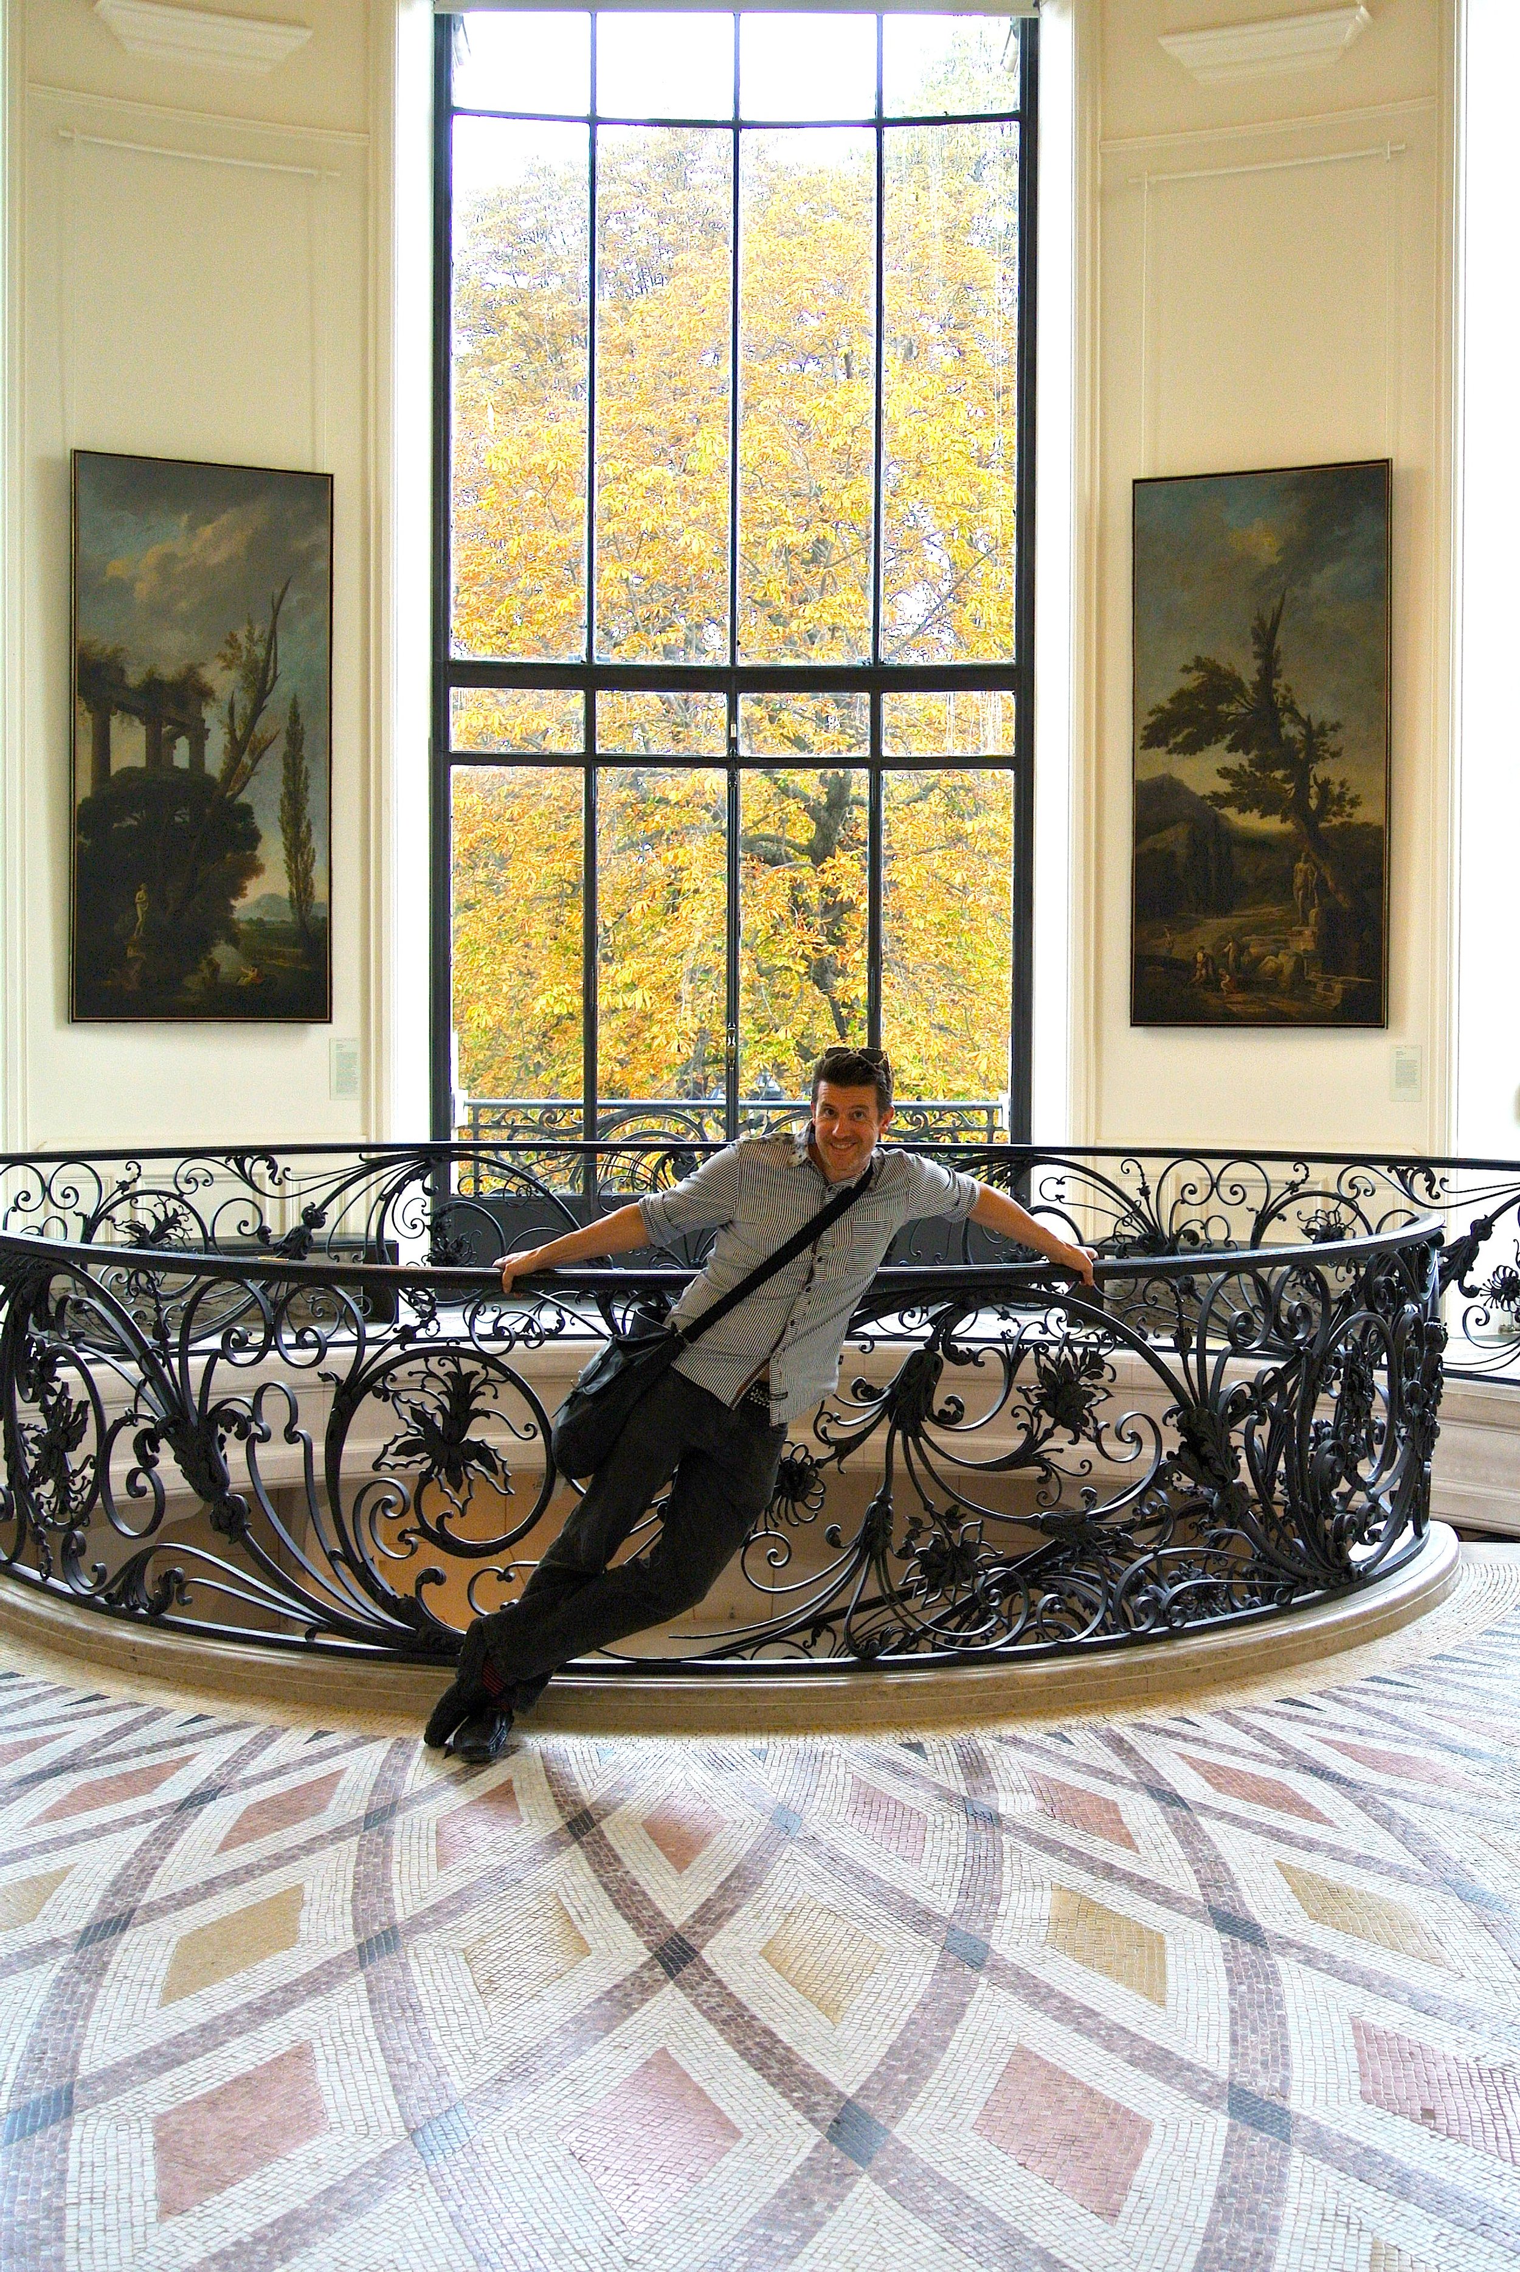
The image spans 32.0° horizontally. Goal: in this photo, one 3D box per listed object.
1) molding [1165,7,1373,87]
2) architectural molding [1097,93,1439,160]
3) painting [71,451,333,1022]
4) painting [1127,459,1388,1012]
[{"bbox_3d":[2.600,-5.606,13.714,1.037,0.210,0.240,1,2,24],"label":"molding"},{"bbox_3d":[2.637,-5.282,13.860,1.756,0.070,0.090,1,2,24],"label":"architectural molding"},{"bbox_3d":[-2.924,-2.057,13.962,1.354,2.925,0.070,-1,2,-24],"label":"painting"},{"bbox_3d":[2.628,-2.028,13.962,1.351,2.912,0.070,1,2,24],"label":"painting"}]

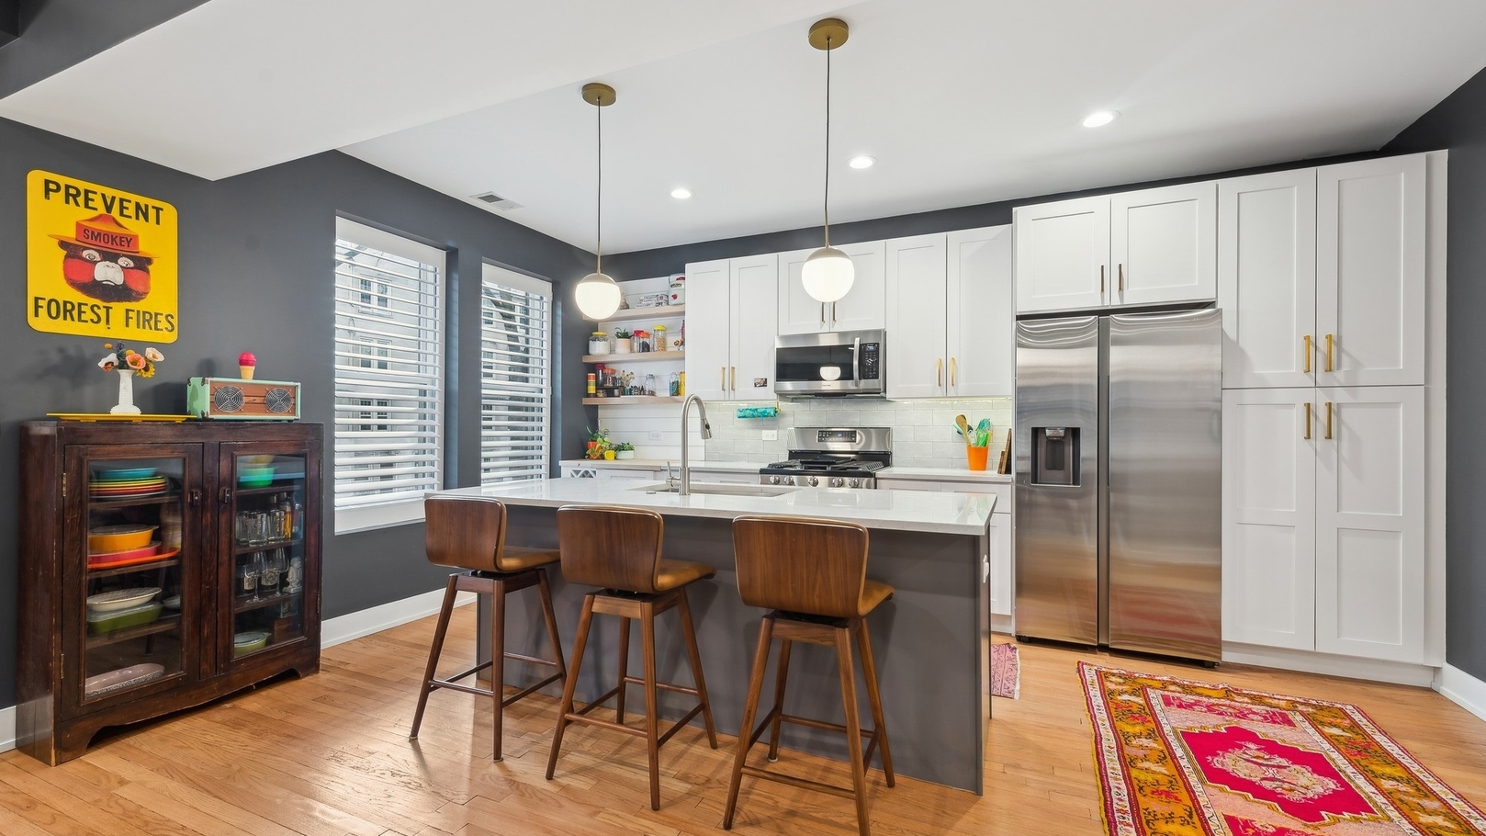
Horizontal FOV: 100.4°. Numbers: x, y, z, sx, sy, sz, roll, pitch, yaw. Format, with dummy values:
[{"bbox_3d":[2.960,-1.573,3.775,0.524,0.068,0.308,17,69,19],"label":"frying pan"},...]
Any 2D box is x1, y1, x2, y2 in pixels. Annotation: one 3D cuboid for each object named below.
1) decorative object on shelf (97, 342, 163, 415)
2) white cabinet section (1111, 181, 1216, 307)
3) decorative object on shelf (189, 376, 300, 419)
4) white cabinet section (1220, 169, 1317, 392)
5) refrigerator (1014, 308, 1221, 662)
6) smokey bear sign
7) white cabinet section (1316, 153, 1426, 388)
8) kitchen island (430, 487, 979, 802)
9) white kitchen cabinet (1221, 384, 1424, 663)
[{"bbox_3d":[-2.452,-0.154,2.490,0.155,0.288,0.175,0,-1,24],"label":"decorative object on shelf"},{"bbox_3d":[2.280,-0.885,3.450,0.457,0.585,0.594,0,0,25],"label":"white cabinet section"},{"bbox_3d":[-2.286,-0.075,2.854,0.170,0.188,0.373,0,-1,24],"label":"decorative object on shelf"},{"bbox_3d":[2.660,-0.661,3.271,0.382,1.030,0.594,0,0,25],"label":"white cabinet section"},{"bbox_3d":[2.064,0.355,3.525,0.909,1.776,0.711,0,0,24],"label":"refrigerator"},{"bbox_3d":[-2.592,-0.627,2.530,0.015,0.606,0.455,0,0,24],"label":"smokey bear sign"},{"bbox_3d":[3.002,-0.661,3.110,0.374,1.030,0.594,0,0,25],"label":"white cabinet section"},{"bbox_3d":[-0.147,0.779,2.651,2.257,0.902,0.870,0,-1,24],"label":"kitchen island"},{"bbox_3d":[2.868,0.489,3.239,0.767,1.270,0.631,0,0,24],"label":"white kitchen cabinet"}]

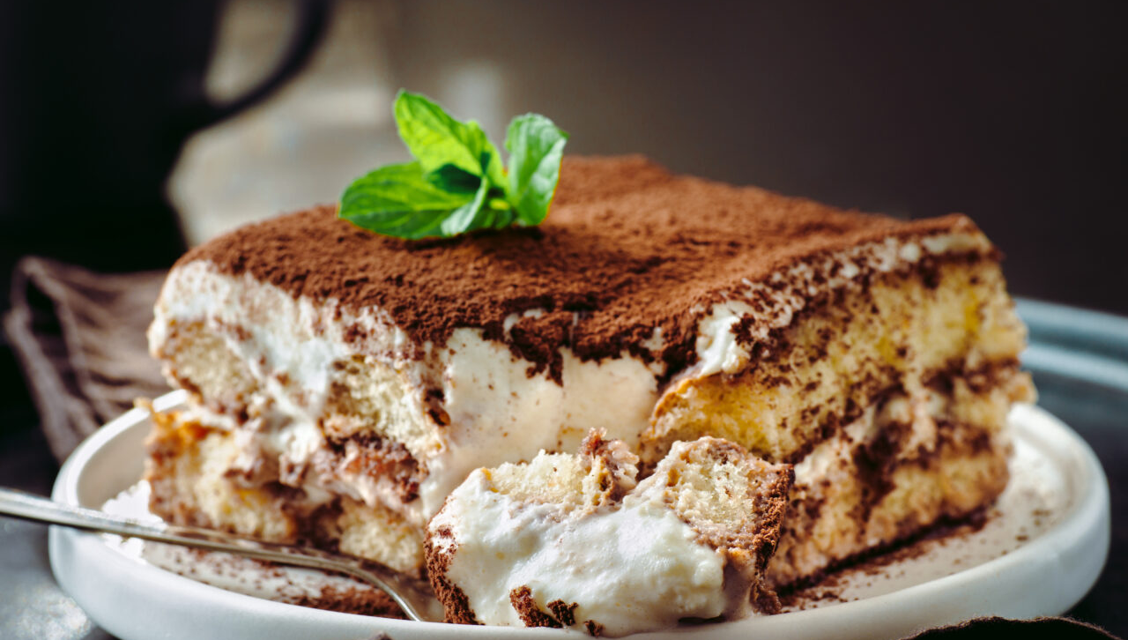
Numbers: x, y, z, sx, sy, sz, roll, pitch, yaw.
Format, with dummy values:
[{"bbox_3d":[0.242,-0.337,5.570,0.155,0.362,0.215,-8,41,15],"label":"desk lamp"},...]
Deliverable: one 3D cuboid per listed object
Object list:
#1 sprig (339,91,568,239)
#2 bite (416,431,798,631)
[{"bbox_3d":[-0.017,-0.024,0.573,0.035,0.019,0.025,-1,14,0],"label":"sprig"},{"bbox_3d":[0.006,0.028,0.513,0.050,0.028,0.032,-1,14,0],"label":"bite"}]

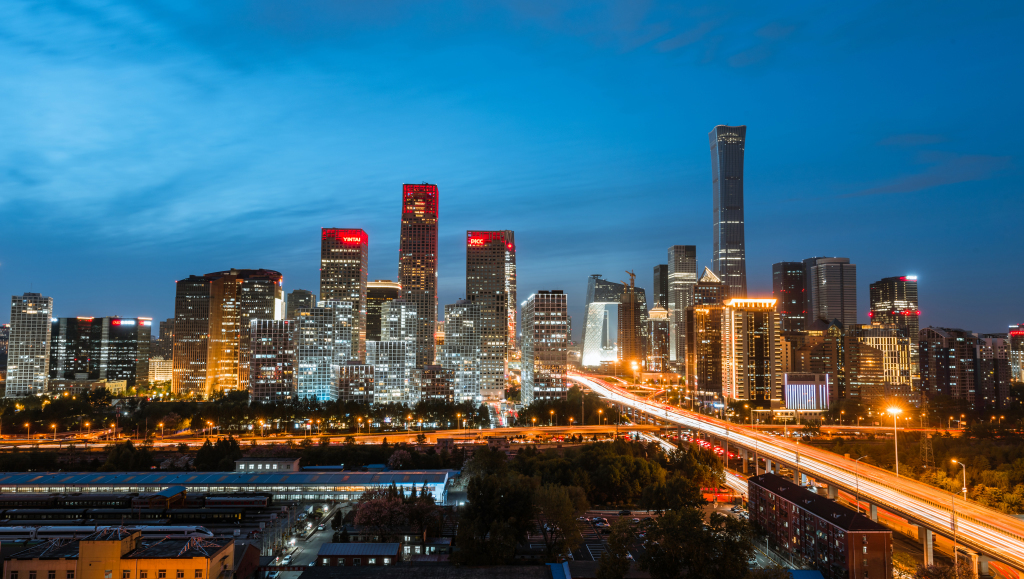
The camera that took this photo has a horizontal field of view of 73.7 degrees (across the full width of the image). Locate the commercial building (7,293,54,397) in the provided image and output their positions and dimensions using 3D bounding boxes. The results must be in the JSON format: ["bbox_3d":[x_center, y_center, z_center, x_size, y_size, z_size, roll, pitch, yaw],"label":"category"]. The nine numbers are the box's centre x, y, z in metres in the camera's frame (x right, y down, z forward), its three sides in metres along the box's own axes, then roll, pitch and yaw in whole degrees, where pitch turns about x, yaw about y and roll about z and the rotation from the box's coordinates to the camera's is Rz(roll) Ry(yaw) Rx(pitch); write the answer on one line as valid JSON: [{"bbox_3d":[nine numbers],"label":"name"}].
[{"bbox_3d":[-439.320,56.300,623.710,27.300,103.940,27.300,2,-5,-25],"label":"commercial building"}]

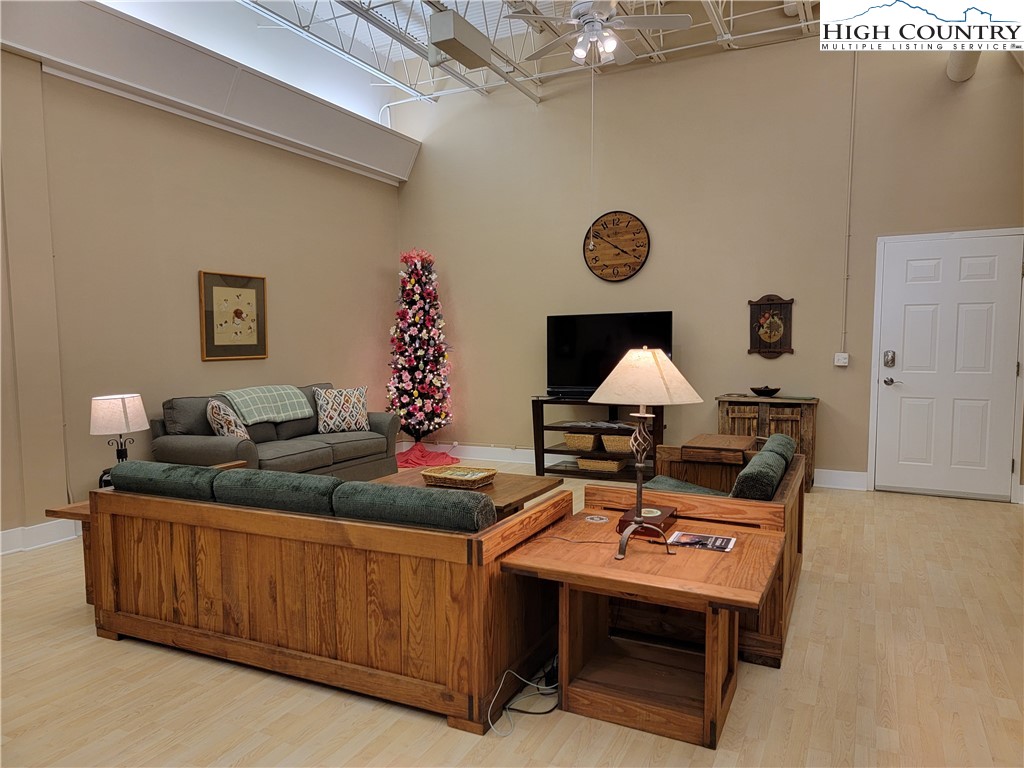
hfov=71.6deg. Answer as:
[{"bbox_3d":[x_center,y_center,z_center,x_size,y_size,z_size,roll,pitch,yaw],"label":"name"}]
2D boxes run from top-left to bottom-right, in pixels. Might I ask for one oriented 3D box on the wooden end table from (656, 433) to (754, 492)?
[{"bbox_3d":[1.195,0.666,4.290,0.472,0.689,0.594,2,5,25],"label":"wooden end table"}]

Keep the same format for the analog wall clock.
[{"bbox_3d":[0.968,-1.285,6.630,0.655,0.655,0.040,2,5,25],"label":"analog wall clock"}]

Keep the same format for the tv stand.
[{"bbox_3d":[0.821,0.485,6.329,1.208,0.736,0.459,2,5,25],"label":"tv stand"}]

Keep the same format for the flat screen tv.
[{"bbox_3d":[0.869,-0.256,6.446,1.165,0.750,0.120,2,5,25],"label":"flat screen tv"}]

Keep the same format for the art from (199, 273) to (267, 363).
[{"bbox_3d":[-2.237,-0.539,5.755,0.030,0.690,0.685,2,5,25],"label":"art"}]

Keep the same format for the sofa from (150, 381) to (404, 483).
[{"bbox_3d":[-1.785,0.483,5.613,0.871,0.884,1.890,2,5,25],"label":"sofa"}]

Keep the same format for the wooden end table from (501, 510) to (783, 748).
[{"bbox_3d":[0.499,0.864,2.562,0.824,0.572,0.702,2,5,25],"label":"wooden end table"}]

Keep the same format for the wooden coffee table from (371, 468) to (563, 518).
[{"bbox_3d":[-0.319,0.814,4.296,1.020,0.420,0.755,2,5,28],"label":"wooden coffee table"}]

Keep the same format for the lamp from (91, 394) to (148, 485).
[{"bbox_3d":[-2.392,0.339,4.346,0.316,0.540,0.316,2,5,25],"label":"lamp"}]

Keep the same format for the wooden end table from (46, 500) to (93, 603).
[{"bbox_3d":[-1.861,0.834,3.631,0.500,0.500,0.680,2,5,25],"label":"wooden end table"}]

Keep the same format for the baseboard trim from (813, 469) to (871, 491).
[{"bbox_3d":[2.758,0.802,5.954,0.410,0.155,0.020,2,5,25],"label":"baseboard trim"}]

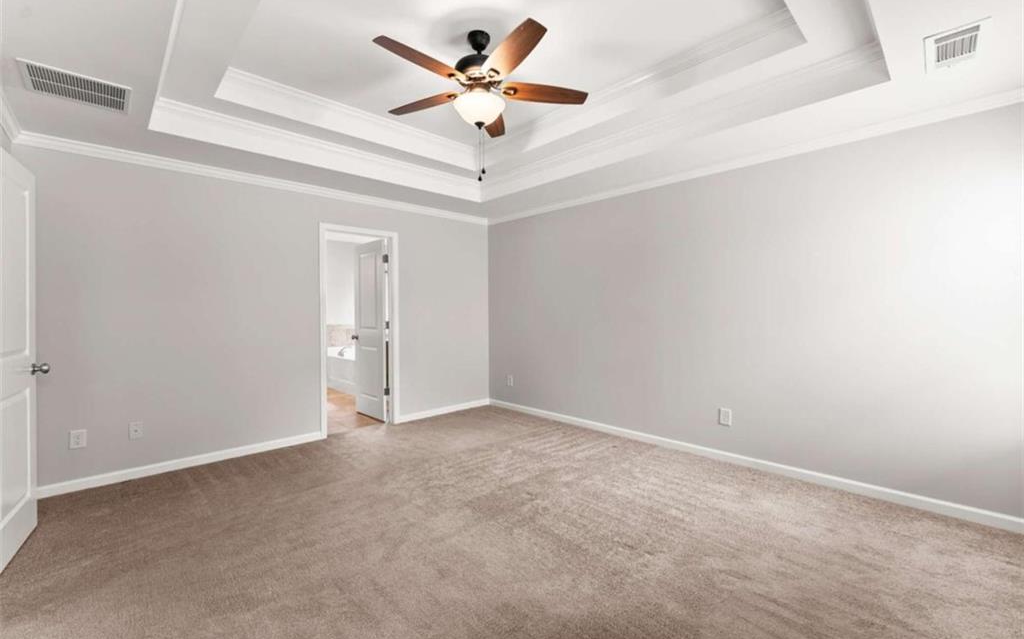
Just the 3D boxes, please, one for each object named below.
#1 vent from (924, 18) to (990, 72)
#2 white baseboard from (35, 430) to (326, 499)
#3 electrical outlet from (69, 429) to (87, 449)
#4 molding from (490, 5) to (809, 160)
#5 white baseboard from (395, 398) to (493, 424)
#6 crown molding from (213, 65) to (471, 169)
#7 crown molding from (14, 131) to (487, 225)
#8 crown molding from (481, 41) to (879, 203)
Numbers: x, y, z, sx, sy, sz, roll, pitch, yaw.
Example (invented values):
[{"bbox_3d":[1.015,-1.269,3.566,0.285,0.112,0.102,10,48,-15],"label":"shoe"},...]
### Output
[{"bbox_3d":[1.988,-1.208,1.789,0.370,0.020,0.186,-2,2,-44],"label":"vent"},{"bbox_3d":[-2.506,1.153,3.264,1.835,0.078,0.018,-2,2,-44],"label":"white baseboard"},{"bbox_3d":[-3.016,0.833,2.773,0.074,0.118,0.008,-2,2,-44],"label":"electrical outlet"},{"bbox_3d":[0.547,-1.527,2.967,0.070,0.200,2.676,-2,2,-44],"label":"molding"},{"bbox_3d":[-0.783,1.098,4.924,1.353,0.078,0.018,-2,2,-44],"label":"white baseboard"},{"bbox_3d":[-1.088,-1.521,3.201,2.099,0.200,0.070,-2,2,-44],"label":"crown molding"},{"bbox_3d":[-1.740,-1.213,3.926,4.009,0.066,0.064,-2,2,-44],"label":"crown molding"},{"bbox_3d":[0.782,-1.340,3.194,0.070,0.189,3.269,-2,2,-44],"label":"crown molding"}]

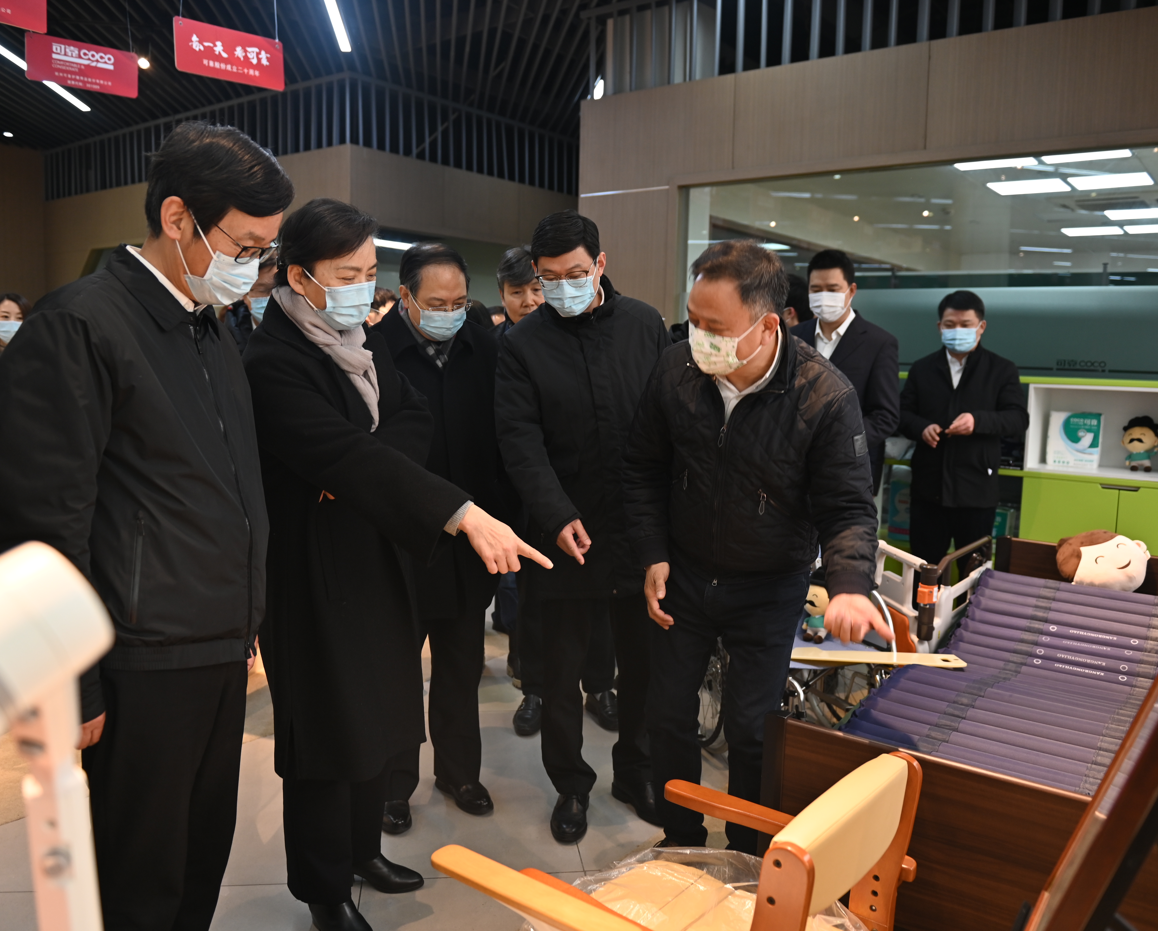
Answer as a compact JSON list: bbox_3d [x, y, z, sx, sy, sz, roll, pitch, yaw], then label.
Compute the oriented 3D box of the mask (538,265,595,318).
[{"bbox_3d":[-0.029,-0.440,2.400,0.145,0.110,0.090,-3,33,10],"label":"mask"}]

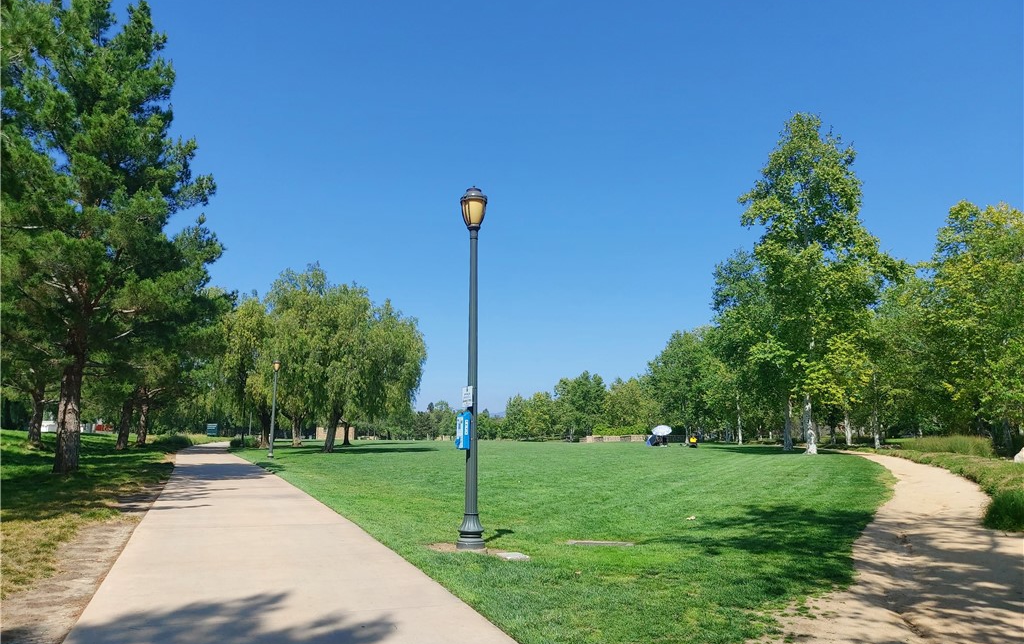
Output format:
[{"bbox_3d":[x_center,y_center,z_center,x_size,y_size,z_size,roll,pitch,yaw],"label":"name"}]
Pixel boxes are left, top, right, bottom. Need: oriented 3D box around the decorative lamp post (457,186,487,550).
[{"bbox_3d":[-0.530,0.516,9.930,0.380,4.840,0.380,0,-8,0],"label":"decorative lamp post"}]

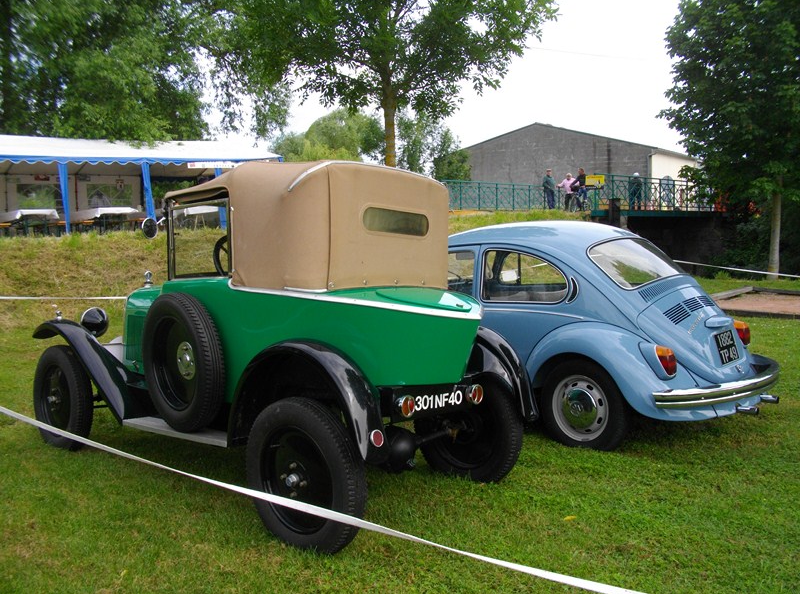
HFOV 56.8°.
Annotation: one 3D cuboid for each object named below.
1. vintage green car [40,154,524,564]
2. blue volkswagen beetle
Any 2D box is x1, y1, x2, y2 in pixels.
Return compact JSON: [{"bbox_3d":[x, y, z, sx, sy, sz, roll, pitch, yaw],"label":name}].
[{"bbox_3d":[-0.867,0.148,4.408,3.300,1.780,1.380,4,7,41],"label":"vintage green car"},{"bbox_3d":[0.901,0.149,6.035,1.560,1.490,4.040,-5,7,-42],"label":"blue volkswagen beetle"}]

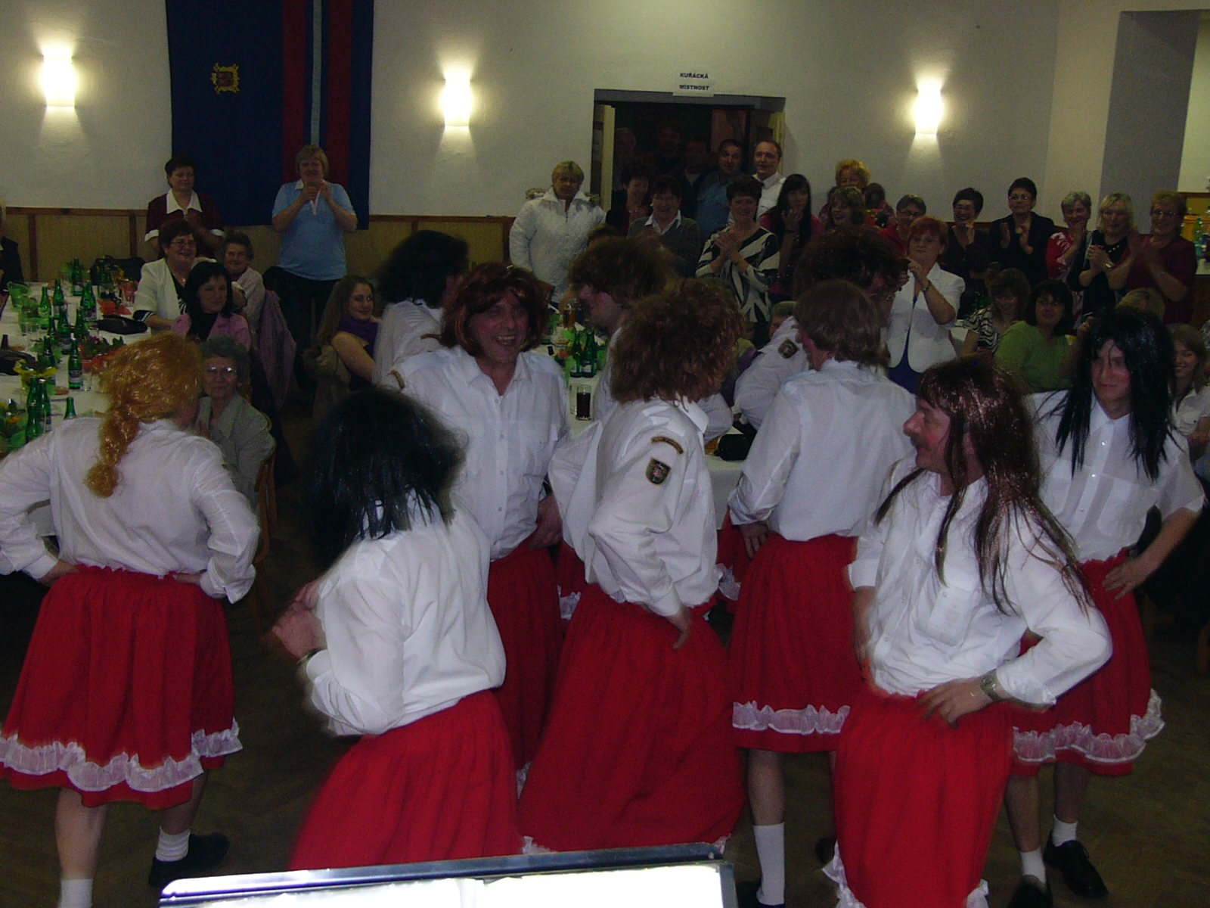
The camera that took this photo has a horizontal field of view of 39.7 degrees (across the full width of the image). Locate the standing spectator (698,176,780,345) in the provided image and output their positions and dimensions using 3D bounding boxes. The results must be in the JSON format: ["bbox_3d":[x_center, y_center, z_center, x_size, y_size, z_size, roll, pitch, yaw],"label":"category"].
[{"bbox_3d":[0.813,-0.862,10.292,0.480,1.665,0.400,5,15,10],"label":"standing spectator"}]

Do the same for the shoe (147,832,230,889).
[{"bbox_3d":[-1.210,1.163,4.951,0.110,0.110,0.290,14,18,40],"label":"shoe"}]

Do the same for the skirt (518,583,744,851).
[{"bbox_3d":[0.065,0.658,4.020,0.520,0.640,0.470,-4,16,-21],"label":"skirt"}]

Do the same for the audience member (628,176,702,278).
[{"bbox_3d":[0.315,-0.792,9.606,0.480,1.580,0.340,2,15,1],"label":"audience member"}]

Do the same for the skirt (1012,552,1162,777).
[{"bbox_3d":[1.323,0.594,4.720,0.520,0.570,0.420,4,14,8],"label":"skirt"}]

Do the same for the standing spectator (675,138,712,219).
[{"bbox_3d":[0.648,-1.426,12.303,0.500,1.745,0.320,4,15,8],"label":"standing spectator"}]

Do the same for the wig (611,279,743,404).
[{"bbox_3d":[0.165,-0.257,3.880,0.280,0.260,0.275,-11,20,-39],"label":"wig"}]

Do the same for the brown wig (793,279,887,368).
[{"bbox_3d":[0.637,-0.355,4.550,0.250,0.240,0.220,-1,7,43],"label":"brown wig"}]

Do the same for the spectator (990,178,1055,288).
[{"bbox_3d":[2.859,-1.115,11.845,0.500,1.638,0.380,5,14,10],"label":"spectator"}]

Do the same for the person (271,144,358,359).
[{"bbox_3d":[-1.737,-1.024,10.115,0.530,1.652,0.380,-2,15,-12],"label":"person"}]

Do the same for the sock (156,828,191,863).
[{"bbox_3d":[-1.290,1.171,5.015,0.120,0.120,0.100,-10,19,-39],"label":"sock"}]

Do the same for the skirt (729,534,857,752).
[{"bbox_3d":[0.553,0.512,4.600,0.460,0.590,0.390,1,15,-3],"label":"skirt"}]

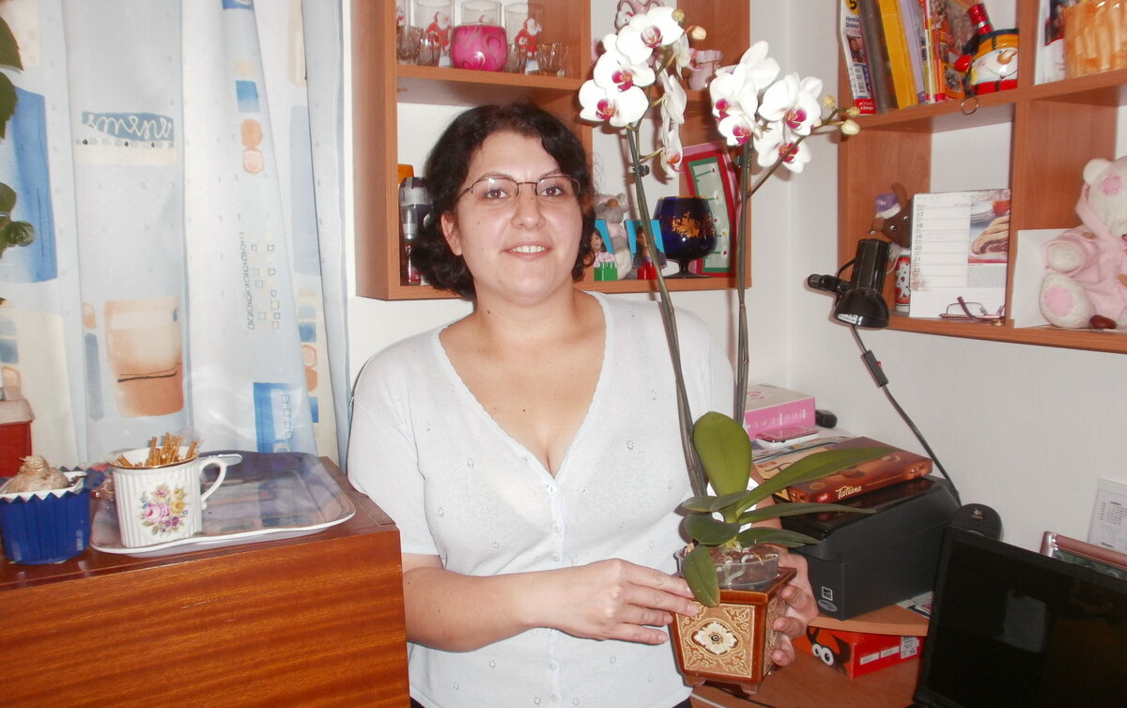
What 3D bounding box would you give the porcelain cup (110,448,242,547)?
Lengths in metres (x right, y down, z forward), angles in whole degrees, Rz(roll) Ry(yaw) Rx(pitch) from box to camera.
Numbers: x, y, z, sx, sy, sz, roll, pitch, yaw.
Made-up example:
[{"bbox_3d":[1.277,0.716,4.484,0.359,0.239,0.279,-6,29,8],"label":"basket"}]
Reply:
[{"bbox_3d":[-0.390,0.142,0.835,0.113,0.080,0.085,-4,7,-24],"label":"porcelain cup"}]

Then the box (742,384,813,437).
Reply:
[{"bbox_3d":[0.333,0.106,1.526,0.190,0.052,0.143,-8,12,-26],"label":"box"}]

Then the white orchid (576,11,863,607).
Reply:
[{"bbox_3d":[0.163,-0.044,0.860,0.300,0.600,0.210,0,6,3],"label":"white orchid"}]

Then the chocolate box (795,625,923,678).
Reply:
[{"bbox_3d":[0.462,0.435,1.341,0.175,0.057,0.170,-4,7,-27],"label":"chocolate box"}]

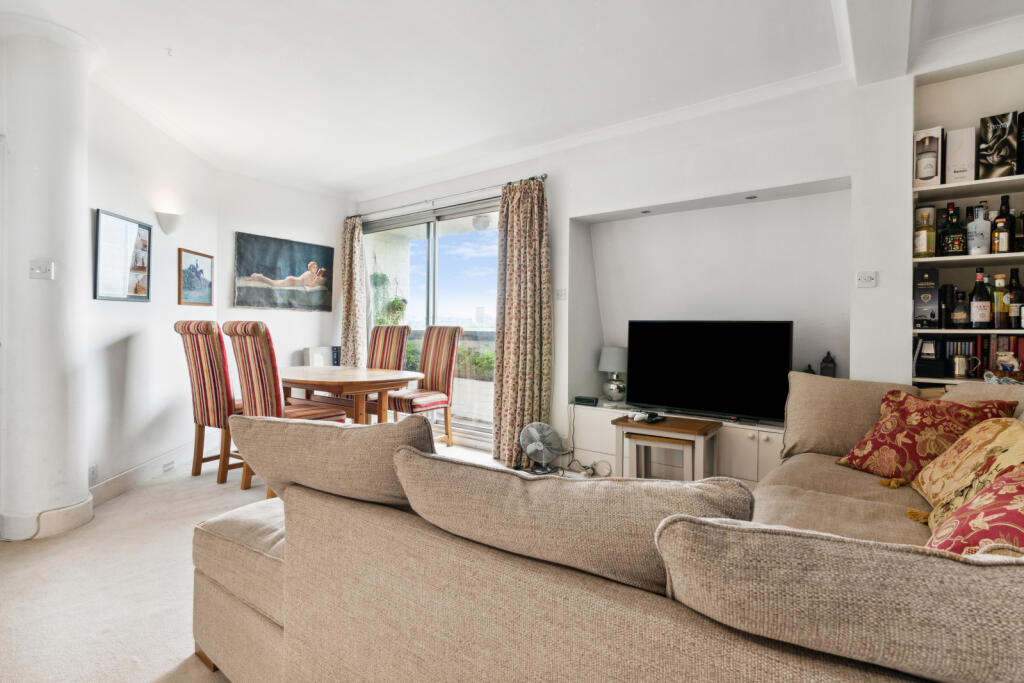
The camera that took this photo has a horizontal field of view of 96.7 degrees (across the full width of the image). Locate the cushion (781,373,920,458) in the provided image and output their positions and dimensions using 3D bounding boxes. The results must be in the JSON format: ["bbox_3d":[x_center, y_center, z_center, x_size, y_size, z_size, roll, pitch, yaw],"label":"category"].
[{"bbox_3d":[1.586,0.353,2.142,0.500,0.400,0.160,2,-10,35],"label":"cushion"}]

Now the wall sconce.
[{"bbox_3d":[-2.400,-0.832,3.190,0.095,0.155,0.205,0,1,-10],"label":"wall sconce"}]

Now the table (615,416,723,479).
[{"bbox_3d":[0.875,0.700,2.600,0.530,0.470,0.320,1,1,34],"label":"table"}]

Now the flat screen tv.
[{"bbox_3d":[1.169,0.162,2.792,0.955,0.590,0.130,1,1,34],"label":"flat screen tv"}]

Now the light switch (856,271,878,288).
[{"bbox_3d":[1.846,-0.322,2.359,0.088,0.087,0.012,2,2,35],"label":"light switch"}]

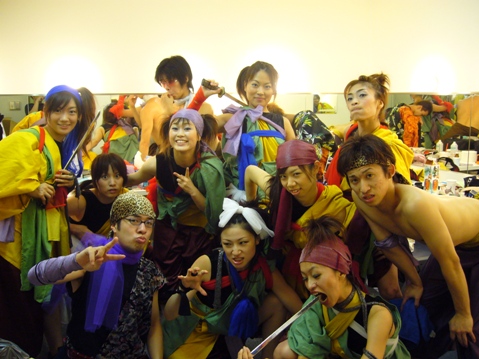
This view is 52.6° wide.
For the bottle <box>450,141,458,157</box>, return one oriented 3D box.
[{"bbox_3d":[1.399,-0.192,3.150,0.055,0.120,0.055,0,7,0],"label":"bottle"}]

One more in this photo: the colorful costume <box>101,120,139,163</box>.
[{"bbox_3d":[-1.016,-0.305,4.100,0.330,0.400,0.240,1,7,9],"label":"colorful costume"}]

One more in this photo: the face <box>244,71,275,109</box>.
[{"bbox_3d":[0.099,-0.446,2.400,0.150,0.190,0.140,7,5,3],"label":"face"}]

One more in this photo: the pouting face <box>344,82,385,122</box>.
[{"bbox_3d":[0.573,-0.353,2.220,0.150,0.190,0.150,-8,-14,35],"label":"pouting face"}]

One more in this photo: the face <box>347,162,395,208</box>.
[{"bbox_3d":[0.497,0.019,1.850,0.155,0.190,0.150,-18,3,32],"label":"face"}]

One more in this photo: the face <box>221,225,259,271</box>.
[{"bbox_3d":[0.000,0.267,1.900,0.150,0.190,0.140,-5,7,14],"label":"face"}]

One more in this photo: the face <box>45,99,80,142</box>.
[{"bbox_3d":[-0.779,-0.263,2.120,0.150,0.190,0.140,5,3,-18],"label":"face"}]

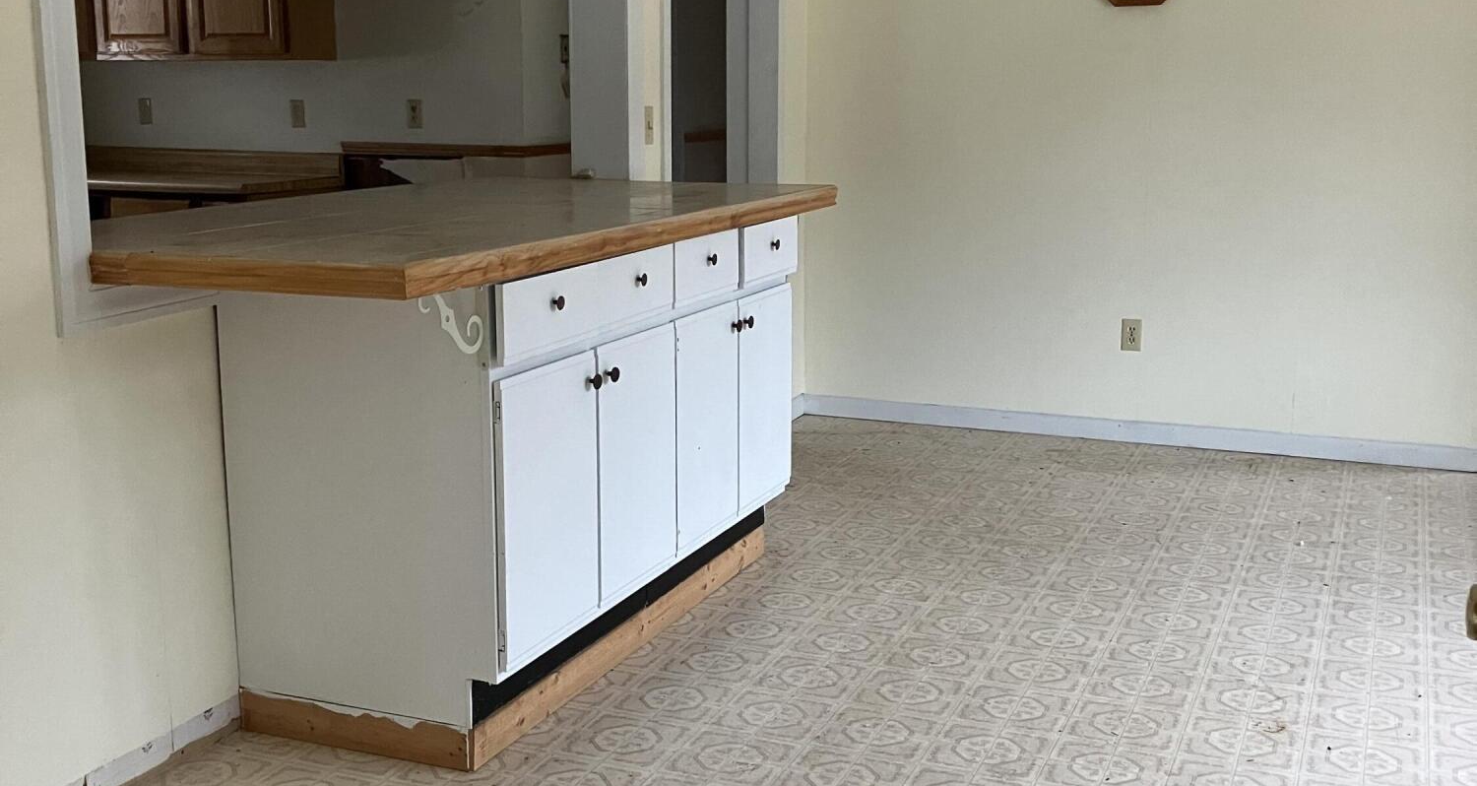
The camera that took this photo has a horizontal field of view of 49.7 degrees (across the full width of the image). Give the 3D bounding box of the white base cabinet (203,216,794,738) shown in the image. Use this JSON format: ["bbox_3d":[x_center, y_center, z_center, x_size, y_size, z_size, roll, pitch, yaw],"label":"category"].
[{"bbox_3d":[-0.429,0.063,3.725,0.631,0.860,1.526,5,12,22],"label":"white base cabinet"}]

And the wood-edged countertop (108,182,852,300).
[{"bbox_3d":[-0.438,-0.388,3.631,0.662,0.057,2.080,5,12,22],"label":"wood-edged countertop"}]

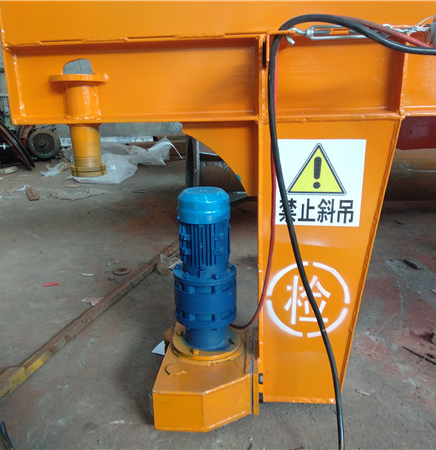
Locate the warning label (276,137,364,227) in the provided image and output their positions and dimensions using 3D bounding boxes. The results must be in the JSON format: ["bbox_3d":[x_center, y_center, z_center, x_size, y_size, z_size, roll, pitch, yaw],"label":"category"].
[{"bbox_3d":[0.357,-0.146,1.598,0.298,0.306,0.004,1,18,6],"label":"warning label"}]

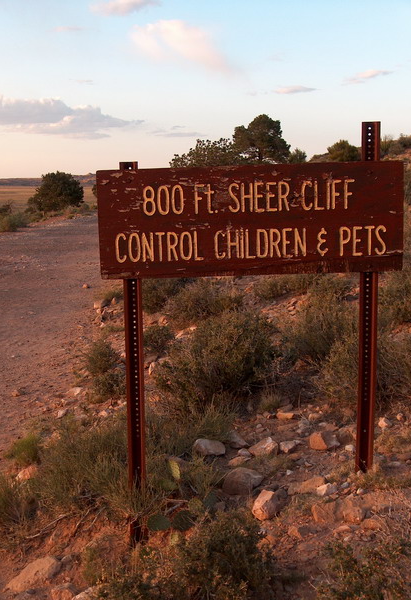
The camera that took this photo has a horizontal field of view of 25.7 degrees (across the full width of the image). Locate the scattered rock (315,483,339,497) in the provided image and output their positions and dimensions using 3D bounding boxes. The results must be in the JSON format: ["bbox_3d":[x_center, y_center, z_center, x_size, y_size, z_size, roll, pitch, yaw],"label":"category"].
[{"bbox_3d":[0.548,0.858,4.078,0.099,0.051,0.074,0,8,0],"label":"scattered rock"}]

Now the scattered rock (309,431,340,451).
[{"bbox_3d":[0.612,0.722,4.630,0.150,0.085,0.120,0,9,8],"label":"scattered rock"}]

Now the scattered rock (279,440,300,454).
[{"bbox_3d":[0.439,0.771,4.705,0.104,0.061,0.078,0,8,0],"label":"scattered rock"}]

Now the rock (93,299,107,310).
[{"bbox_3d":[-1.224,0.052,10.500,0.155,0.120,0.140,-2,9,-7],"label":"rock"}]

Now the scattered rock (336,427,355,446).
[{"bbox_3d":[0.723,0.705,4.650,0.110,0.080,0.100,0,9,9],"label":"scattered rock"}]

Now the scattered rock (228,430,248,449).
[{"bbox_3d":[0.178,0.778,5.020,0.120,0.085,0.110,-1,9,2],"label":"scattered rock"}]

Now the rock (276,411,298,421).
[{"bbox_3d":[0.469,0.669,5.220,0.125,0.047,0.085,0,9,5],"label":"rock"}]

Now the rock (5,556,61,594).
[{"bbox_3d":[-0.745,1.193,3.901,0.239,0.130,0.160,0,8,0],"label":"rock"}]

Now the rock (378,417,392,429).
[{"bbox_3d":[0.931,0.637,4.684,0.072,0.055,0.054,0,8,0],"label":"rock"}]

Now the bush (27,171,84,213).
[{"bbox_3d":[-5.663,-4.096,34.000,2.114,1.623,1.903,0,8,0],"label":"bush"}]

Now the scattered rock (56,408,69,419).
[{"bbox_3d":[-0.961,0.762,6.050,0.093,0.055,0.080,-2,9,-9],"label":"scattered rock"}]

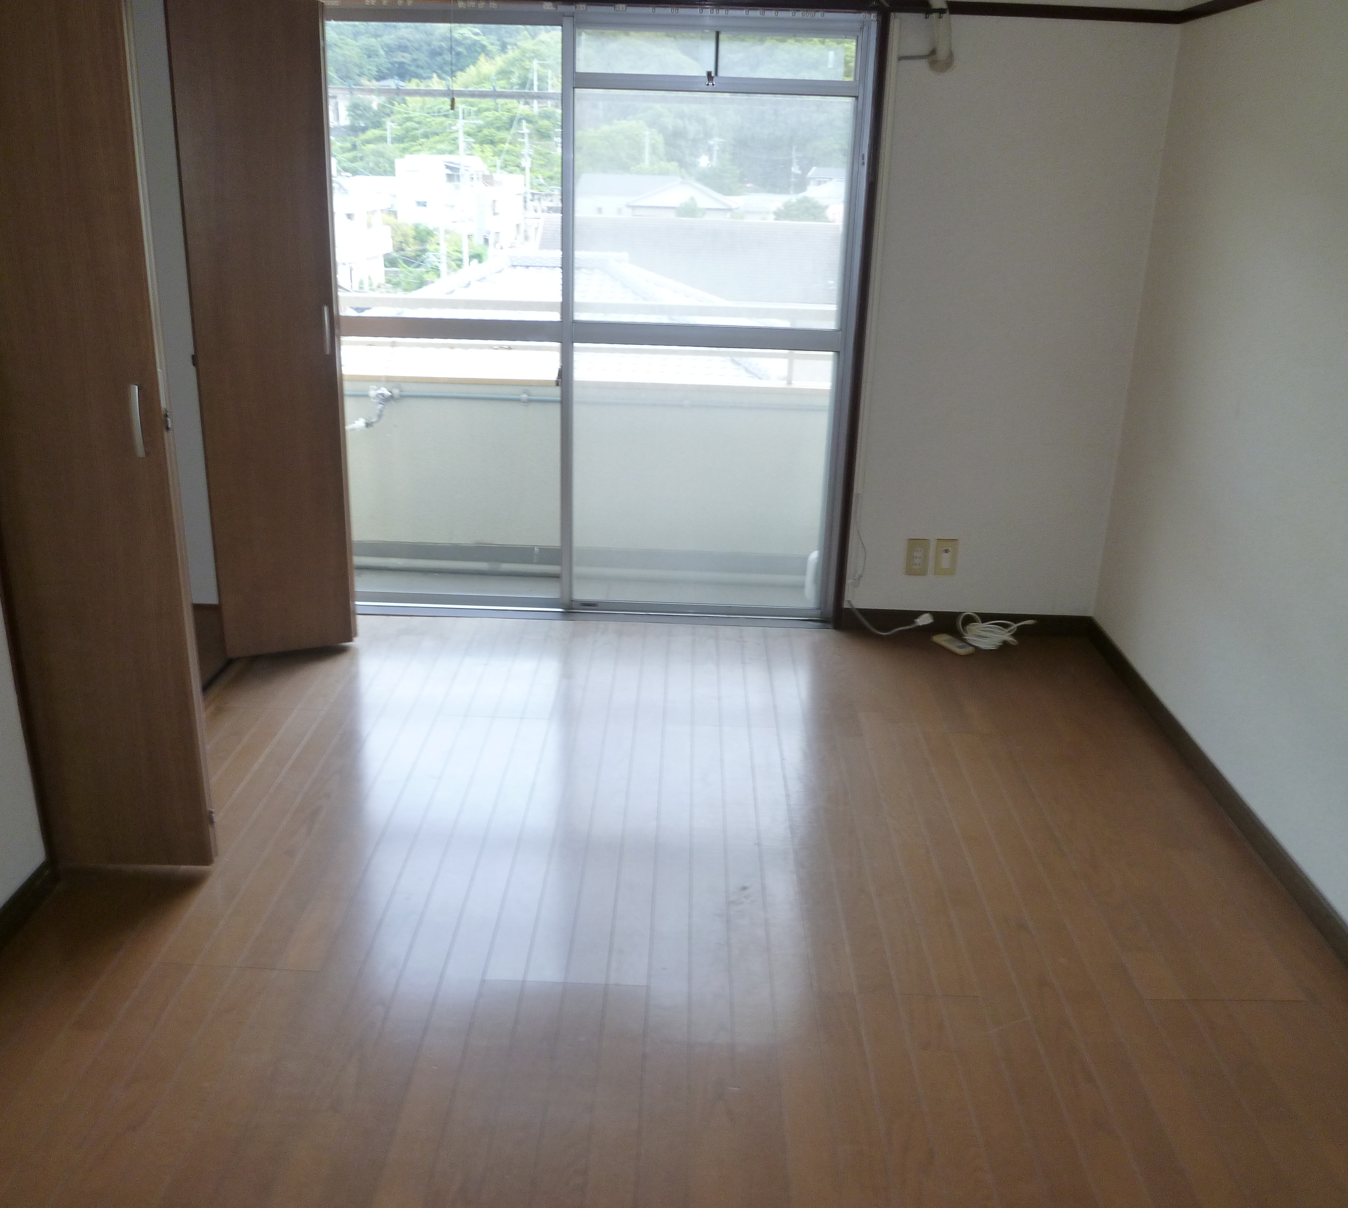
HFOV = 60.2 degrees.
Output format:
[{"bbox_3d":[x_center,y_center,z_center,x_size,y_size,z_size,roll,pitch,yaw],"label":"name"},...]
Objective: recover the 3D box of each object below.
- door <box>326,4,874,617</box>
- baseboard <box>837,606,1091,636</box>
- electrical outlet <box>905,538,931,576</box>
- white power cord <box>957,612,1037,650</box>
[{"bbox_3d":[-0.310,-0.819,3.570,1.680,1.800,0.100,2,20,2],"label":"door"},{"bbox_3d":[0.952,0.064,3.774,0.798,0.074,0.018,2,20,2],"label":"baseboard"},{"bbox_3d":[0.779,-0.147,3.708,0.071,0.121,0.010,2,20,2],"label":"electrical outlet"},{"bbox_3d":[1.016,0.092,3.715,0.240,0.070,0.140,2,20,2],"label":"white power cord"}]

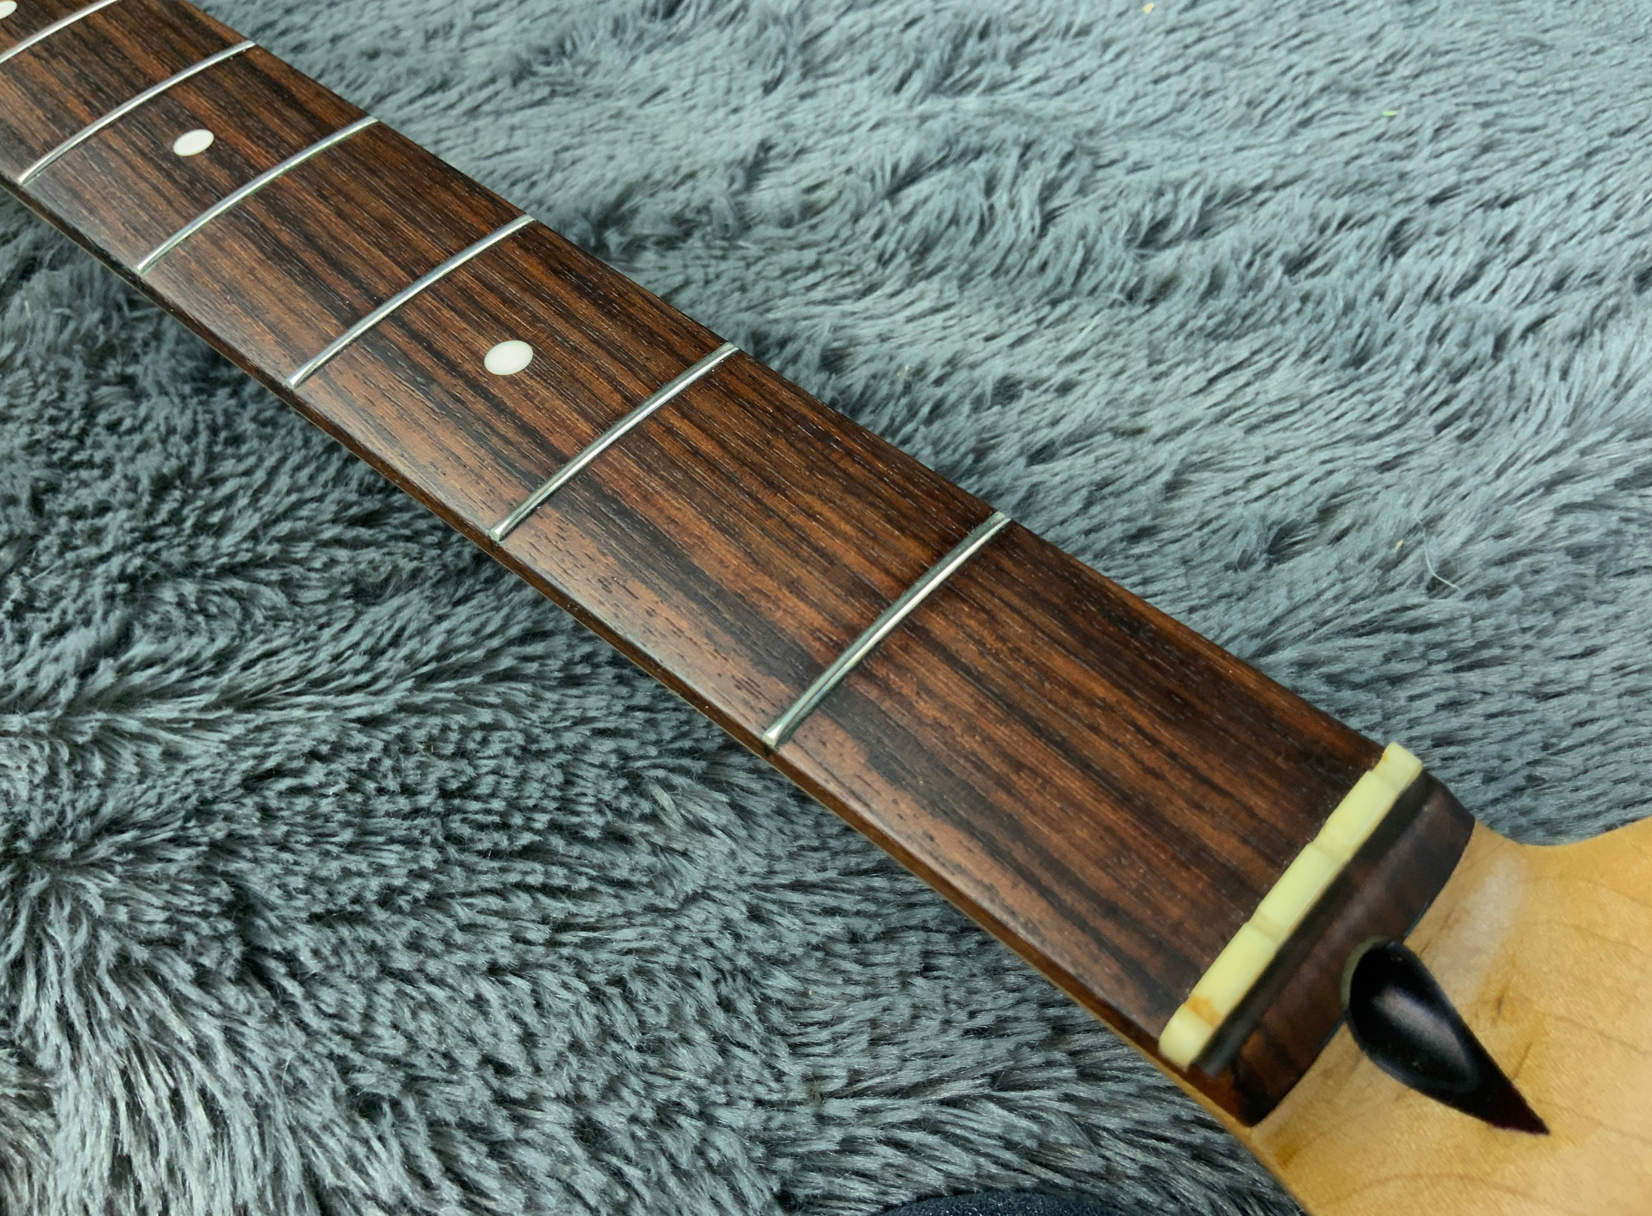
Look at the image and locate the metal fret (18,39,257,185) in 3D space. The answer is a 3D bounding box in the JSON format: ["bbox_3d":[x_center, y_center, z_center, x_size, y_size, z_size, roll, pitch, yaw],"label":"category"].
[{"bbox_3d":[-0.114,-0.084,0.230,0.002,0.002,0.045,35,66,28],"label":"metal fret"}]

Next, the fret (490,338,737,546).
[{"bbox_3d":[-0.026,-0.022,0.173,0.002,0.002,0.041,35,66,28],"label":"fret"}]

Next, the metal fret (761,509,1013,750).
[{"bbox_3d":[0.007,0.001,0.151,0.002,0.002,0.039,35,66,28],"label":"metal fret"}]

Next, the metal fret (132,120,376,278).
[{"bbox_3d":[-0.087,-0.065,0.212,0.002,0.002,0.044,35,66,28],"label":"metal fret"}]

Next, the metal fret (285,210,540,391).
[{"bbox_3d":[-0.058,-0.044,0.193,0.002,0.002,0.043,35,66,28],"label":"metal fret"}]

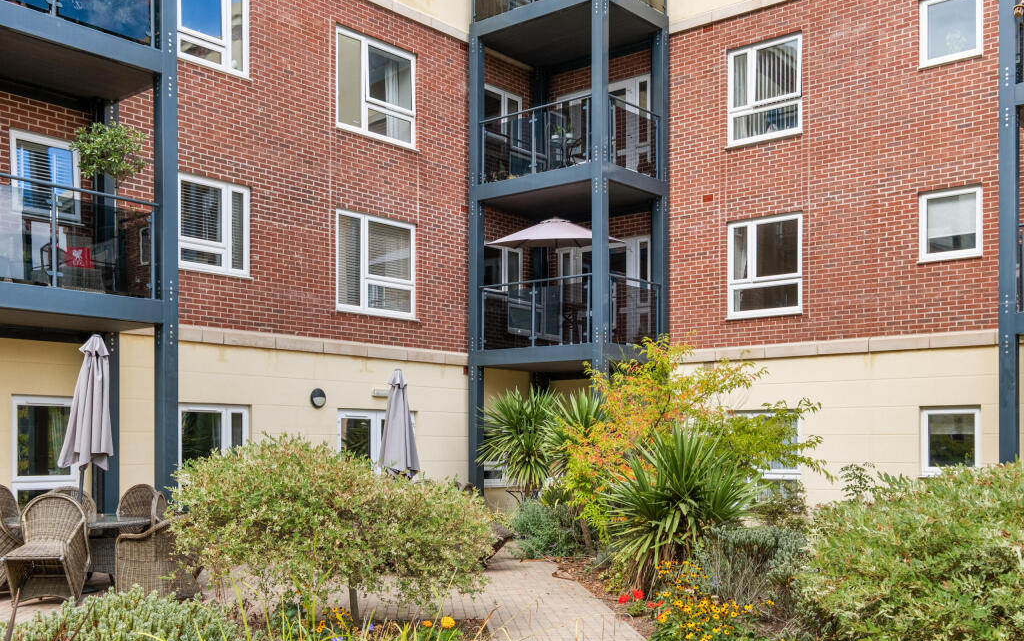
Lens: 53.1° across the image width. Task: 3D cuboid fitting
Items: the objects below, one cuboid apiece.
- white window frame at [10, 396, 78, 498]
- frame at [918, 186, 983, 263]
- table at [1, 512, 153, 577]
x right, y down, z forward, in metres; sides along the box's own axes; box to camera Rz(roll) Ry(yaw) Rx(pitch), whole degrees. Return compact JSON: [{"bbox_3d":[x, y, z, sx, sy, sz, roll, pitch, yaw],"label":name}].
[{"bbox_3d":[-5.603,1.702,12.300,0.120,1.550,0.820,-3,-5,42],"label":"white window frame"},{"bbox_3d":[6.401,-1.383,14.931,0.884,1.015,0.120,-3,-4,40],"label":"frame"},{"bbox_3d":[-4.378,2.396,10.440,1.520,0.740,1.500,0,-3,0],"label":"table"}]

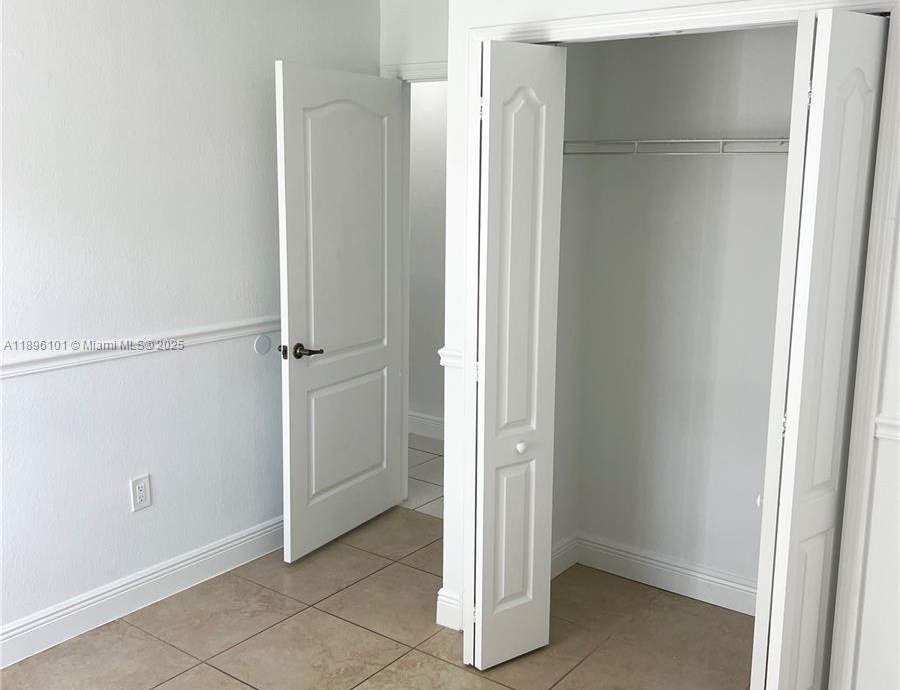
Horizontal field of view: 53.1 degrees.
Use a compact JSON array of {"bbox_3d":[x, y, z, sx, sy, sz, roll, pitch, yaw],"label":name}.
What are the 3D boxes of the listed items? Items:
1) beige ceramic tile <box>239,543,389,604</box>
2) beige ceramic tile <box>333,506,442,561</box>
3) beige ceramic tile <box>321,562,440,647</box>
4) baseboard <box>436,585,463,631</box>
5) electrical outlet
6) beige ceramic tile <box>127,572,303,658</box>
[{"bbox_3d":[-0.580,0.946,3.812,0.490,0.010,0.508,8,13,36],"label":"beige ceramic tile"},{"bbox_3d":[-0.272,0.871,4.220,0.490,0.010,0.523,8,13,36],"label":"beige ceramic tile"},{"bbox_3d":[-0.179,1.005,3.521,0.509,0.010,0.508,8,13,36],"label":"beige ceramic tile"},{"bbox_3d":[0.002,0.970,3.302,0.112,0.145,0.018,8,13,36],"label":"baseboard"},{"bbox_3d":[-1.151,0.557,3.376,0.010,0.124,0.081,8,13,36],"label":"electrical outlet"},{"bbox_3d":[-0.883,1.019,3.412,0.490,0.010,0.508,8,13,36],"label":"beige ceramic tile"}]

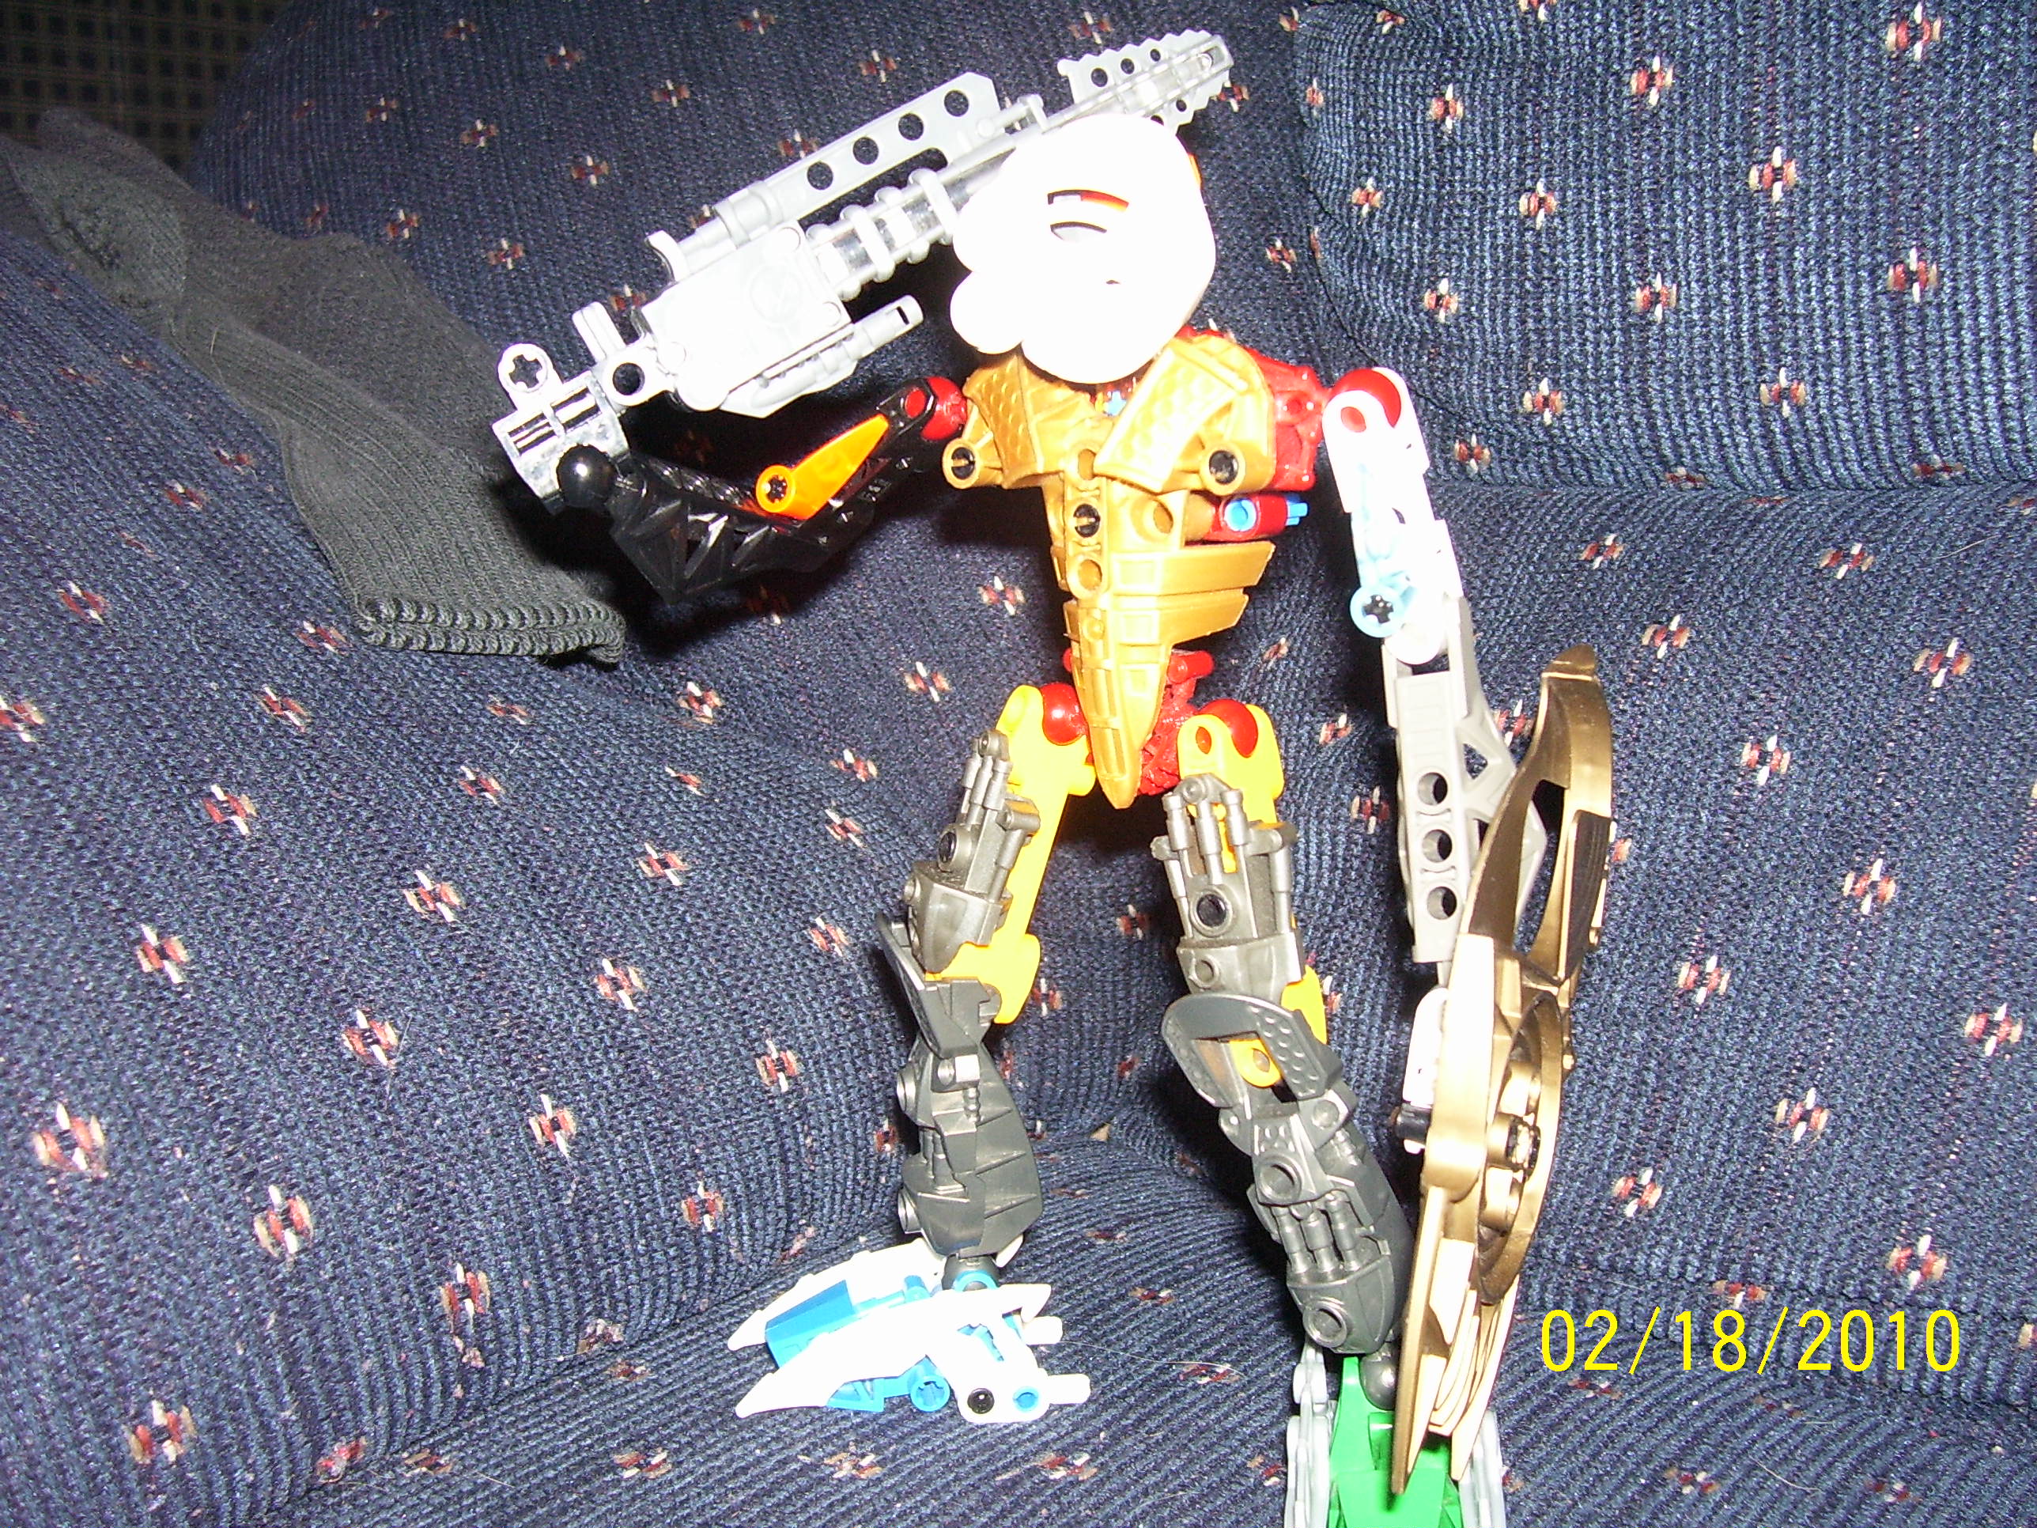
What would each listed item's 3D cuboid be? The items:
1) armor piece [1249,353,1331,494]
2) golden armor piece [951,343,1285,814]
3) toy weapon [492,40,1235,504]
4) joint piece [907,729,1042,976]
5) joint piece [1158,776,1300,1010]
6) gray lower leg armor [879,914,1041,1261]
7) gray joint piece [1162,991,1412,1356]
[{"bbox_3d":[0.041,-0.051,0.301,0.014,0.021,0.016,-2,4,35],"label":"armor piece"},{"bbox_3d":[0.013,-0.027,0.296,0.051,0.069,0.025,-2,4,35],"label":"golden armor piece"},{"bbox_3d":[-0.024,-0.087,0.325,0.136,0.034,0.018,-34,0,-19],"label":"toy weapon"},{"bbox_3d":[-0.007,0.013,0.310,0.012,0.036,0.020,13,-3,-30],"label":"joint piece"},{"bbox_3d":[0.032,0.019,0.303,0.020,0.036,0.012,-10,-3,32],"label":"joint piece"},{"bbox_3d":[-0.009,0.051,0.320,0.022,0.057,0.020,-3,8,-22],"label":"gray lower leg armor"},{"bbox_3d":[0.040,0.060,0.298,0.020,0.057,0.022,-20,-8,24],"label":"gray joint piece"}]

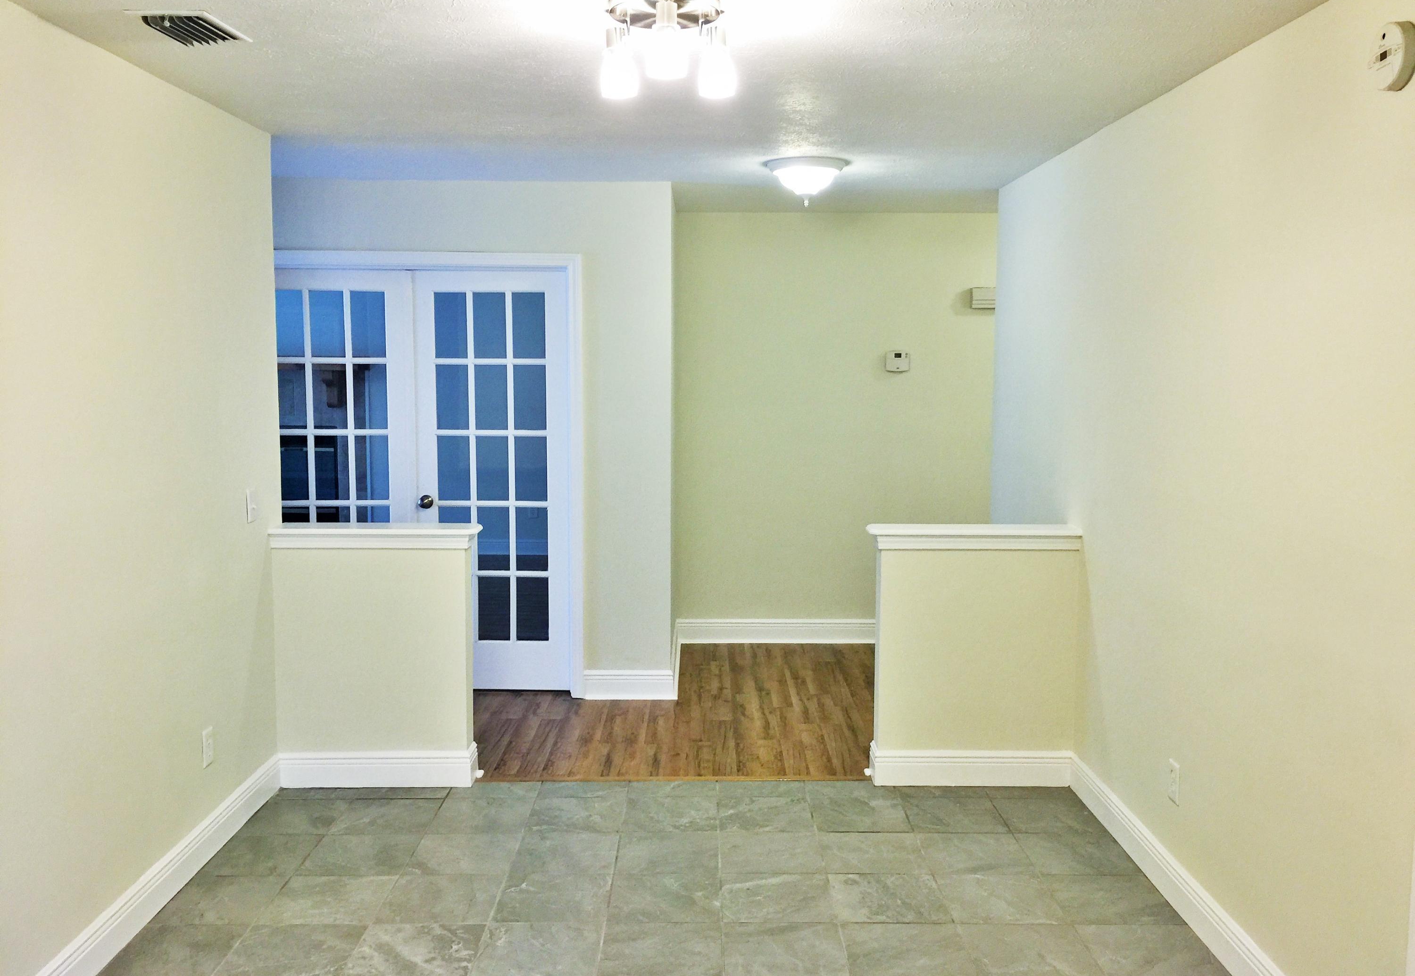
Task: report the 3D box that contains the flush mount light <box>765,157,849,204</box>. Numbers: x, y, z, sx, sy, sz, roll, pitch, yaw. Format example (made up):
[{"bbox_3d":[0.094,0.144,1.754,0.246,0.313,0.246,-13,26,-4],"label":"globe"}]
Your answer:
[{"bbox_3d":[0.415,-1.263,4.936,0.349,0.165,0.349,0,6,0],"label":"flush mount light"}]

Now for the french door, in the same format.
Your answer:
[{"bbox_3d":[-1.386,-0.017,5.695,1.461,2.028,0.046,0,6,0],"label":"french door"}]

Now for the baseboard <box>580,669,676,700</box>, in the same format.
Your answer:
[{"bbox_3d":[-0.371,0.950,5.706,0.449,0.137,0.018,0,6,0],"label":"baseboard"}]

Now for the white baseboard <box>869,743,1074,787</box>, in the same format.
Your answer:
[{"bbox_3d":[1.021,1.073,4.612,0.760,0.137,0.128,0,6,0],"label":"white baseboard"}]

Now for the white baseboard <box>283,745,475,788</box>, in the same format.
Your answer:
[{"bbox_3d":[-1.267,1.074,4.603,0.753,0.135,0.127,0,6,0],"label":"white baseboard"}]

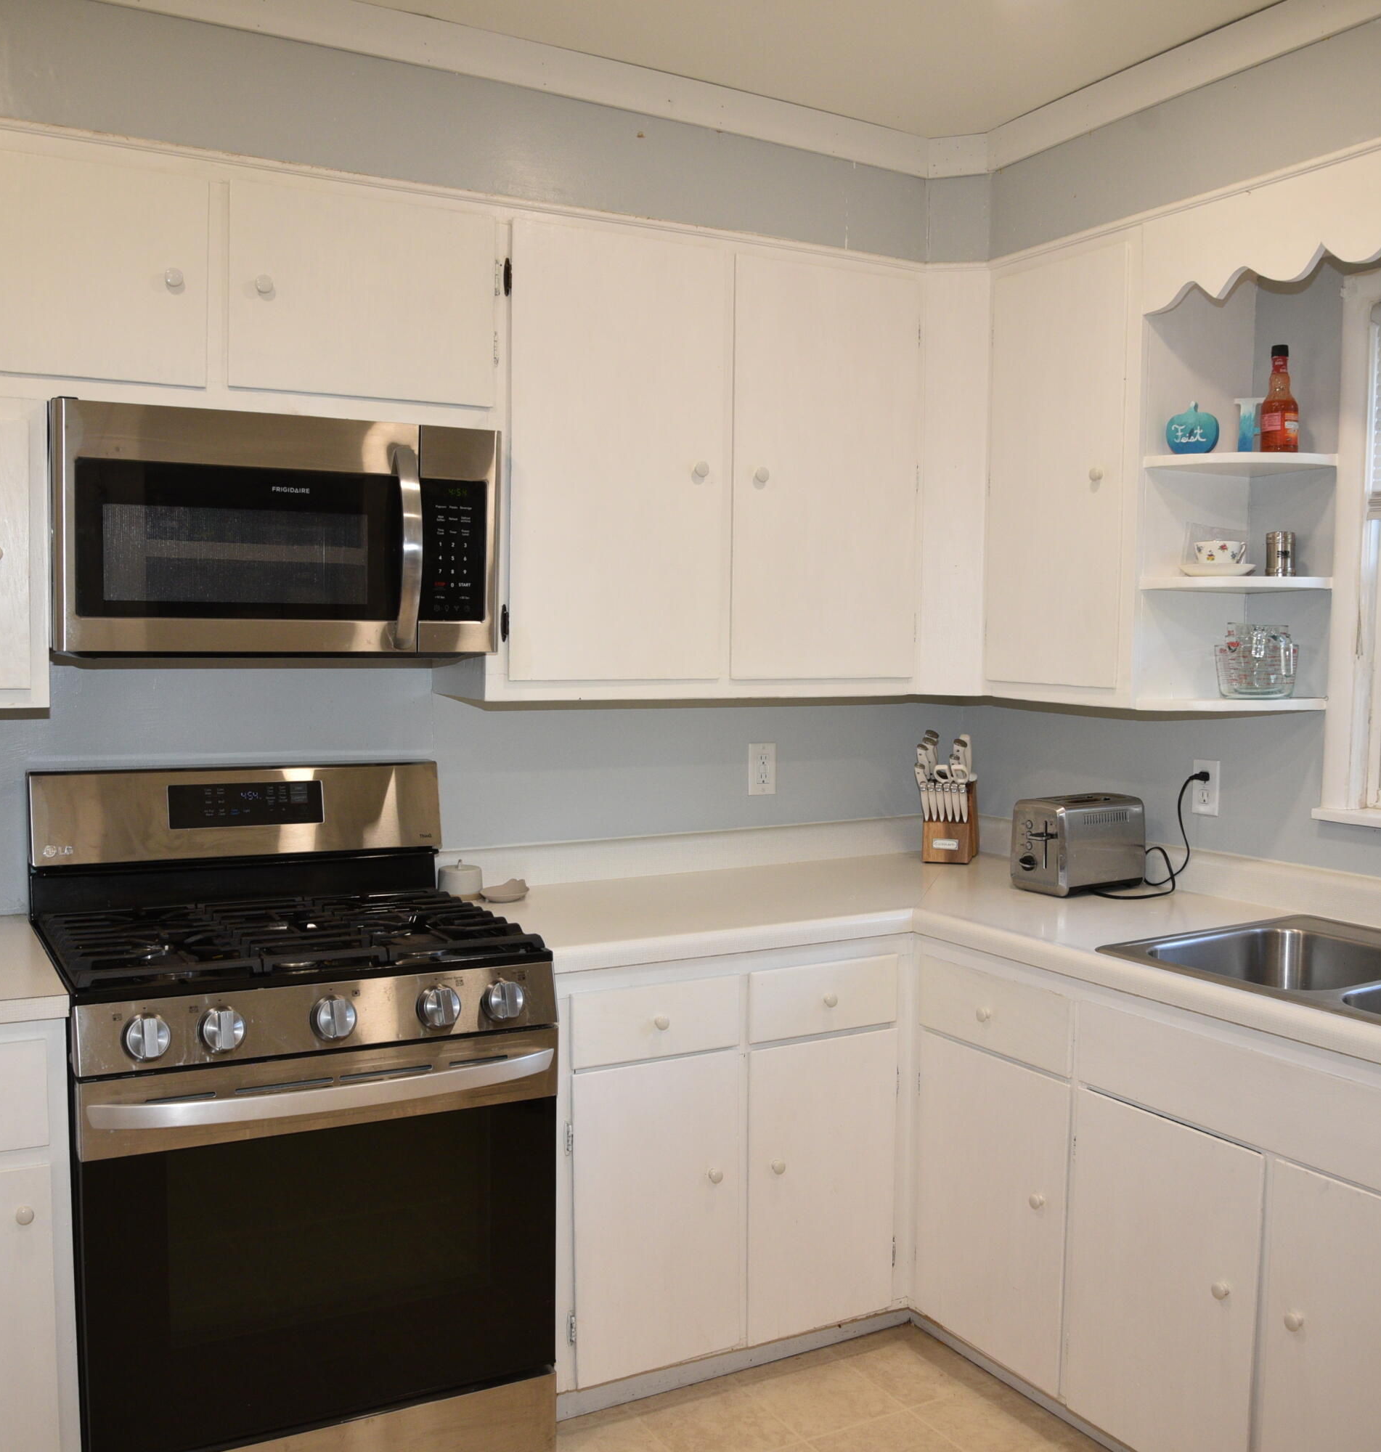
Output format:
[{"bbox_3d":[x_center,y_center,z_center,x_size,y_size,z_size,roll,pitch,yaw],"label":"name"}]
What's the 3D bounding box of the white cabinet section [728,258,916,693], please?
[{"bbox_3d":[0.224,-0.543,3.234,0.481,0.884,0.310,-1,4,-29],"label":"white cabinet section"}]

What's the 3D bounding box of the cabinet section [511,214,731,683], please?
[{"bbox_3d":[-0.208,-0.535,2.993,0.489,0.887,0.310,-1,4,-29],"label":"cabinet section"}]

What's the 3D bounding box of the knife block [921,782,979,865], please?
[{"bbox_3d":[0.624,0.224,3.462,0.112,0.188,0.150,2,3,18],"label":"knife block"}]

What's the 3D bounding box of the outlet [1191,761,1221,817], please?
[{"bbox_3d":[1.080,0.130,3.050,0.012,0.115,0.069,-1,4,-29],"label":"outlet"}]

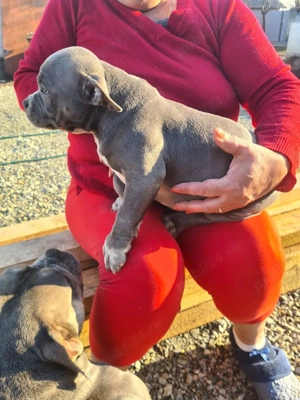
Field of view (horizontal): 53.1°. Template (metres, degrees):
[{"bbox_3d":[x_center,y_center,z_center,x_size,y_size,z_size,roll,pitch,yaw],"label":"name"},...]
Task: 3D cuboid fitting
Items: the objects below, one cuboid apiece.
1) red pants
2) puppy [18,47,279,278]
[{"bbox_3d":[0.019,0.086,0.773,0.430,0.360,0.490,-10,31,-17],"label":"red pants"},{"bbox_3d":[0.012,-0.072,0.560,0.472,0.336,0.190,1,28,-15],"label":"puppy"}]

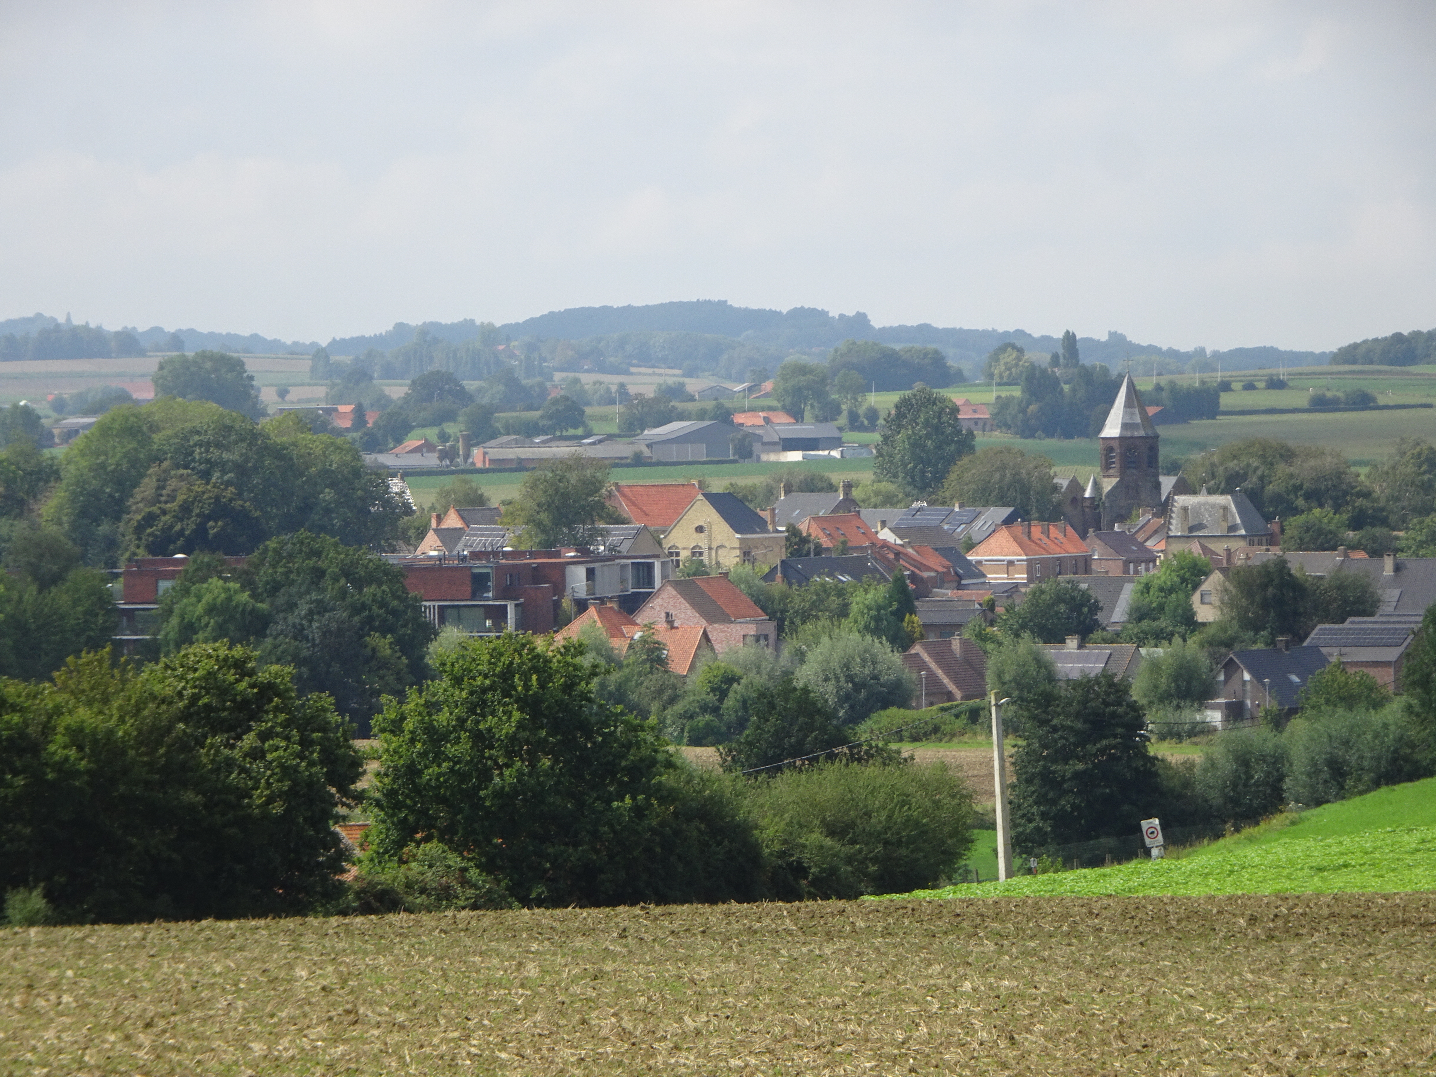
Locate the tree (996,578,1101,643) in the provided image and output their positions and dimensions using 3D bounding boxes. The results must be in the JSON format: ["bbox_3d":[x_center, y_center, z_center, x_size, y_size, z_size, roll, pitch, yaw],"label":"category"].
[{"bbox_3d":[30.754,8.094,685.087,9.300,8.800,8.800,0,1,0],"label":"tree"}]

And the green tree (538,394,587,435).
[{"bbox_3d":[-33.670,-26.740,1600.000,10.700,9.480,10.700,-1,1,0],"label":"green tree"}]

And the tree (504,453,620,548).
[{"bbox_3d":[-19.089,-1.582,910.232,14.379,18.000,14.379,-1,1,0],"label":"tree"}]

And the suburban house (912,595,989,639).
[{"bbox_3d":[23.917,8.586,755.048,9.000,4.900,8.500,1,1,25],"label":"suburban house"}]

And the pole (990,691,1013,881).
[{"bbox_3d":[9.418,8.957,245.100,0.450,7.800,0.420,-1,2,41],"label":"pole"}]

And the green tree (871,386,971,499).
[{"bbox_3d":[30.606,-12.711,1090.255,14.905,19.800,14.905,-1,1,0],"label":"green tree"}]

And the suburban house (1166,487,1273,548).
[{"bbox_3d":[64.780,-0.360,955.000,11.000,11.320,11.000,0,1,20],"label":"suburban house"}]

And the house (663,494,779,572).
[{"bbox_3d":[0.460,-0.224,865.100,9.600,10.200,13.000,1,1,24],"label":"house"}]

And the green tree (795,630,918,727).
[{"bbox_3d":[11.540,11.960,625.000,10.300,8.260,10.000,-1,1,0],"label":"green tree"}]

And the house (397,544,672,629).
[{"bbox_3d":[-18.958,5.073,703.000,14.000,8.200,28.000,0,2,32],"label":"house"}]

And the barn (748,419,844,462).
[{"bbox_3d":[16.700,-20.810,1570.000,16.500,7.990,12.500,-1,1,-19],"label":"barn"}]

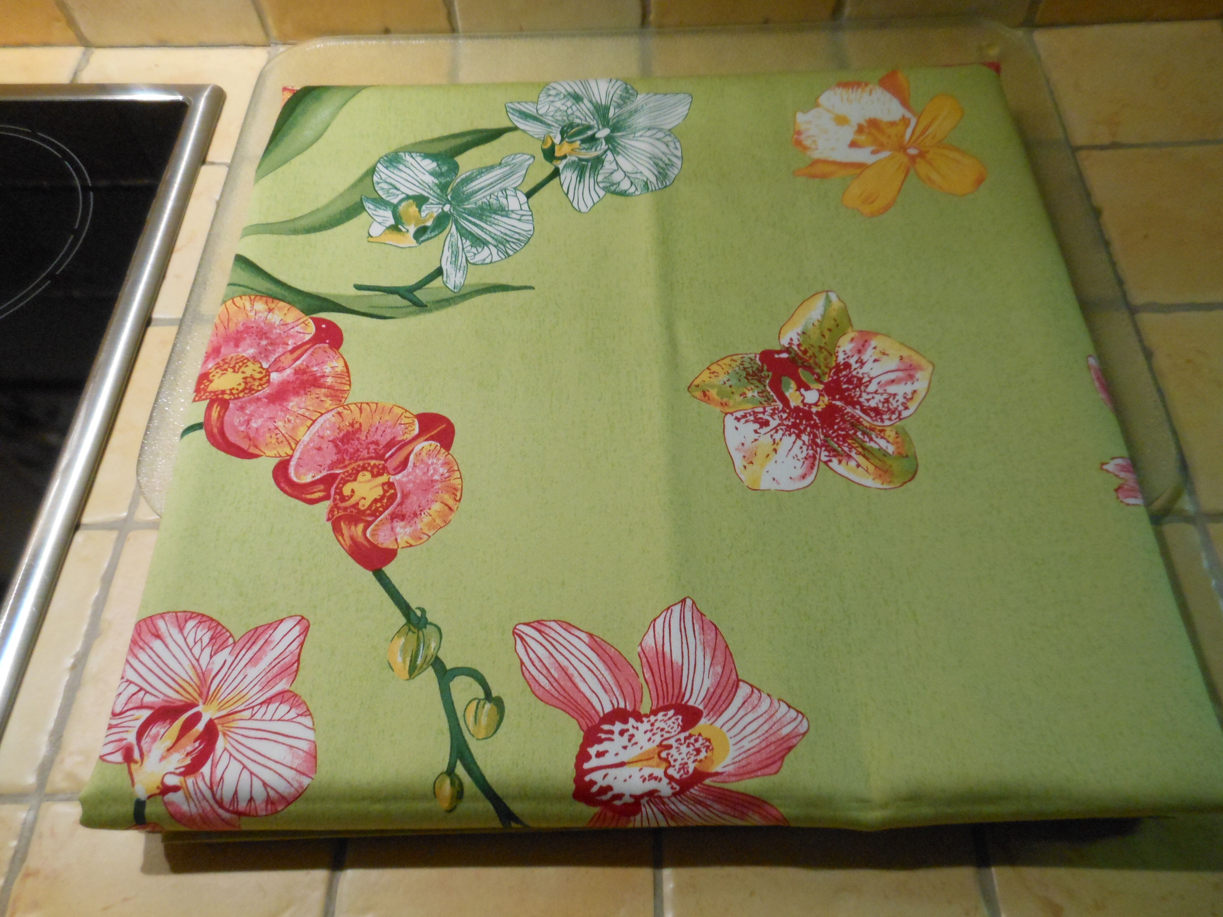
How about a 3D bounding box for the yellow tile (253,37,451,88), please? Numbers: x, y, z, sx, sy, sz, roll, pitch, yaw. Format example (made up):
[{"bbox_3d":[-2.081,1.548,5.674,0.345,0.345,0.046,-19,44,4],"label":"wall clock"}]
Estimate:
[{"bbox_3d":[-0.138,-0.188,0.472,0.099,0.010,0.088,0,61,2],"label":"yellow tile"}]

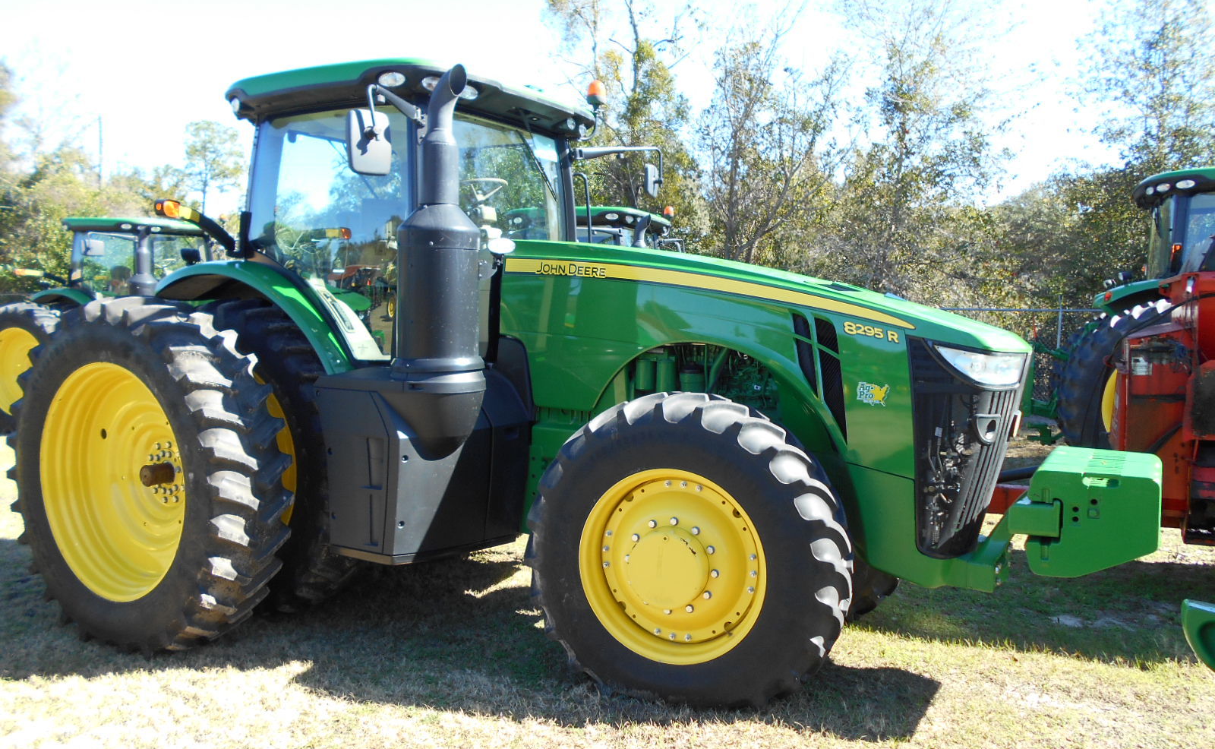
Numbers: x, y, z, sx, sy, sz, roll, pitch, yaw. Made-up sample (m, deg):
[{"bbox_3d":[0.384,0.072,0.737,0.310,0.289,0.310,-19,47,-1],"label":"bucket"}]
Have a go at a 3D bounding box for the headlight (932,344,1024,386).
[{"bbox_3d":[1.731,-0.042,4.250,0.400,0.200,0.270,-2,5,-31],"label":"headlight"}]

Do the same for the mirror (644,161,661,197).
[{"bbox_3d":[0.346,-1.489,7.000,0.080,0.280,0.190,2,4,14],"label":"mirror"}]

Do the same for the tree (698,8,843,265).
[{"bbox_3d":[3.925,-4.245,22.000,3.600,9.200,3.600,1,4,0],"label":"tree"}]

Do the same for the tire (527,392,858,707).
[{"bbox_3d":[0.365,0.868,4.467,1.570,1.540,0.430,2,5,23],"label":"tire"}]

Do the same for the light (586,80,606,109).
[{"bbox_3d":[-0.081,-1.979,6.450,0.135,0.205,0.135,1,4,0],"label":"light"}]

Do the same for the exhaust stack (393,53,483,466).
[{"bbox_3d":[-0.910,-0.608,4.930,0.480,2.130,0.470,3,5,29],"label":"exhaust stack"}]

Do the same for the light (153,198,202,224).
[{"bbox_3d":[-2.580,-0.982,5.470,0.100,0.150,0.320,3,5,29],"label":"light"}]

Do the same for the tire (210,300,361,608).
[{"bbox_3d":[-2.318,0.527,5.897,2.030,2.000,0.490,3,5,29],"label":"tire"}]

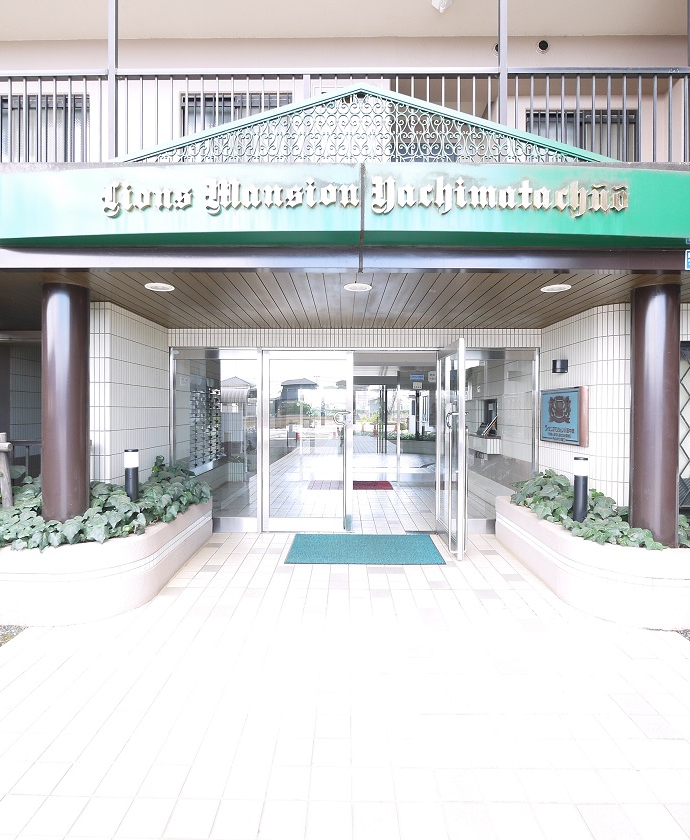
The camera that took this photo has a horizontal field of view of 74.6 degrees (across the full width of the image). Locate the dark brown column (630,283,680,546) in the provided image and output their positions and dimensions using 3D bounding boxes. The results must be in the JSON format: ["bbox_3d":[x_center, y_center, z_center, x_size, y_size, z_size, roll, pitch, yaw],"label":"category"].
[{"bbox_3d":[2.529,-0.022,3.690,0.335,2.130,0.335,0,1,1],"label":"dark brown column"}]

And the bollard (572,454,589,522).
[{"bbox_3d":[2.140,0.670,4.100,0.120,0.670,0.120,0,1,1],"label":"bollard"}]

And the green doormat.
[{"bbox_3d":[0.214,1.420,5.030,1.620,0.015,1.000,0,2,1],"label":"green doormat"}]

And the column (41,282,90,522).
[{"bbox_3d":[-2.316,-0.072,3.759,0.335,2.070,0.335,0,1,1],"label":"column"}]

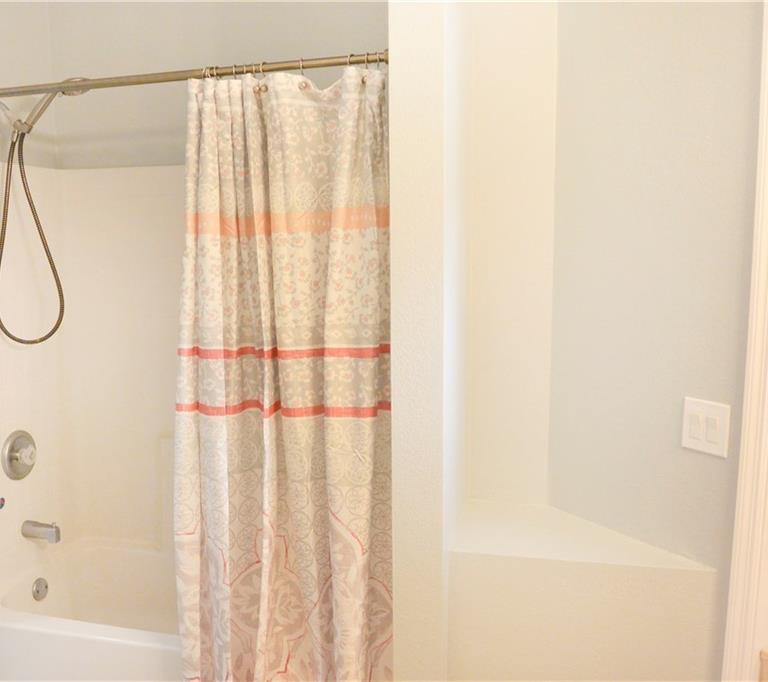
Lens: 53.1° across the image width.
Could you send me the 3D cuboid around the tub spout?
[{"bbox_3d":[-1.224,0.683,2.749,0.124,0.064,0.050,2,9,16],"label":"tub spout"}]

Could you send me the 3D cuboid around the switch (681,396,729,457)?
[{"bbox_3d":[0.736,0.199,1.758,0.010,0.118,0.119,-6,10,-34],"label":"switch"}]

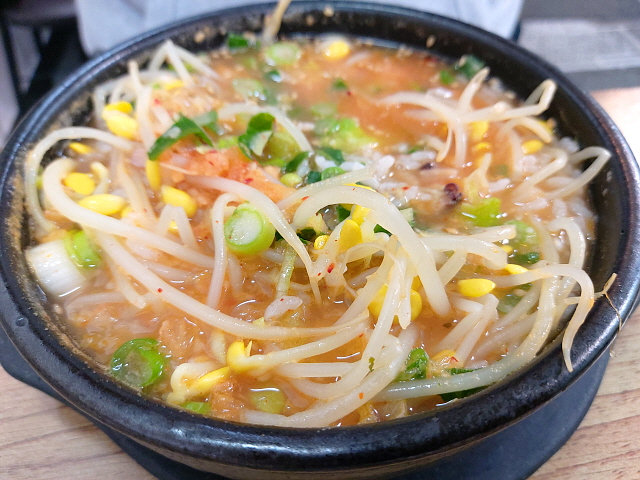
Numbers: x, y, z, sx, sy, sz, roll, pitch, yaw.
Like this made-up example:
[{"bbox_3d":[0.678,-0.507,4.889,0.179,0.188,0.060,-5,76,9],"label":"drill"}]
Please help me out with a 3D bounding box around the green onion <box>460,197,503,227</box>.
[{"bbox_3d":[0.045,-0.008,0.129,0.011,0.006,0.007,0,50,0],"label":"green onion"}]

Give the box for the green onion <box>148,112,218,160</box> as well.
[{"bbox_3d":[-0.042,-0.033,0.145,0.019,0.009,0.012,0,50,0],"label":"green onion"}]

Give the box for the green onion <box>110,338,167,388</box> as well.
[{"bbox_3d":[-0.039,0.027,0.100,0.011,0.006,0.011,0,50,0],"label":"green onion"}]

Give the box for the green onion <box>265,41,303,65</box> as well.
[{"bbox_3d":[-0.014,-0.073,0.181,0.013,0.004,0.013,-5,51,-3],"label":"green onion"}]

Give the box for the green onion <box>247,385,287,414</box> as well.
[{"bbox_3d":[-0.011,0.034,0.097,0.008,0.004,0.006,-16,52,-11],"label":"green onion"}]

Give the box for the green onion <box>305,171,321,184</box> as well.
[{"bbox_3d":[-0.002,-0.018,0.135,0.005,0.005,0.004,-2,51,-1],"label":"green onion"}]

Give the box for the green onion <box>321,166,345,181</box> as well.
[{"bbox_3d":[0.004,-0.019,0.136,0.008,0.004,0.008,1,51,2],"label":"green onion"}]

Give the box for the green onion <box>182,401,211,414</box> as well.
[{"bbox_3d":[-0.026,0.035,0.095,0.007,0.004,0.006,0,50,0],"label":"green onion"}]

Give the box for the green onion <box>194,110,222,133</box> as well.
[{"bbox_3d":[-0.036,-0.039,0.151,0.010,0.006,0.007,-14,52,-10],"label":"green onion"}]

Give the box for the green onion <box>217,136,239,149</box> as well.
[{"bbox_3d":[-0.030,-0.031,0.149,0.006,0.003,0.005,0,50,0],"label":"green onion"}]

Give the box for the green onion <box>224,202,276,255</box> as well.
[{"bbox_3d":[-0.018,-0.003,0.120,0.011,0.010,0.011,-3,77,14],"label":"green onion"}]

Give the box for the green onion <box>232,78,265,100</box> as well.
[{"bbox_3d":[-0.026,-0.056,0.171,0.011,0.004,0.011,0,50,0],"label":"green onion"}]

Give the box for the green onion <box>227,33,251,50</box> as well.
[{"bbox_3d":[-0.033,-0.080,0.186,0.009,0.006,0.006,-9,51,-6],"label":"green onion"}]

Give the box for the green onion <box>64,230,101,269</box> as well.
[{"bbox_3d":[-0.061,0.002,0.119,0.007,0.009,0.006,-34,58,-24],"label":"green onion"}]

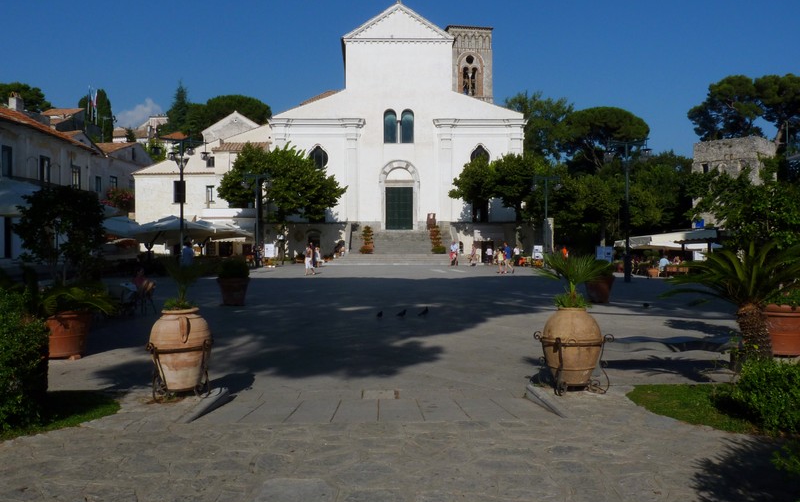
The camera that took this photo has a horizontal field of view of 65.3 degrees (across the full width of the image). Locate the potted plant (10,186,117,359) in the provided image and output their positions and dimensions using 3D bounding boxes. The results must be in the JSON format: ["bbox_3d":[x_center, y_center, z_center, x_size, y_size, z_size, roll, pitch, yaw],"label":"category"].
[{"bbox_3d":[-5.258,0.312,9.750,1.650,2.650,1.600,0,1,0],"label":"potted plant"}]

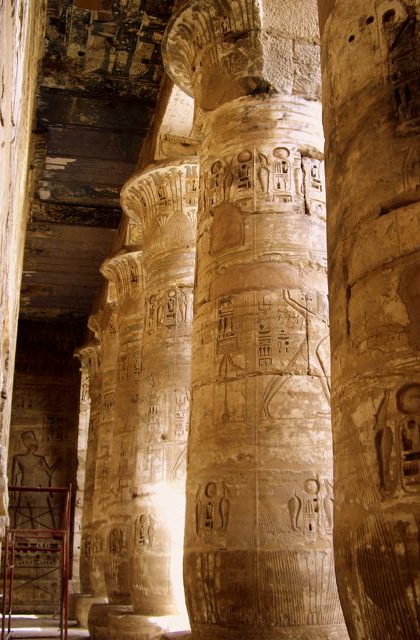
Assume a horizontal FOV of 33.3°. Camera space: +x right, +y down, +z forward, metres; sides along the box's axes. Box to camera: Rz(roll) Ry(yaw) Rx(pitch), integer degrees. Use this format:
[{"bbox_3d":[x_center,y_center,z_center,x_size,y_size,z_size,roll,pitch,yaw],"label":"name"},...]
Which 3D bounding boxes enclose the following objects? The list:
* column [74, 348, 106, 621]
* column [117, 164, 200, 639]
[{"bbox_3d":[-3.347,5.740,25.779,3.260,9.470,3.260,4,-20,-13],"label":"column"},{"bbox_3d":[-0.339,1.660,14.408,3.260,9.470,3.260,4,-20,-13],"label":"column"}]

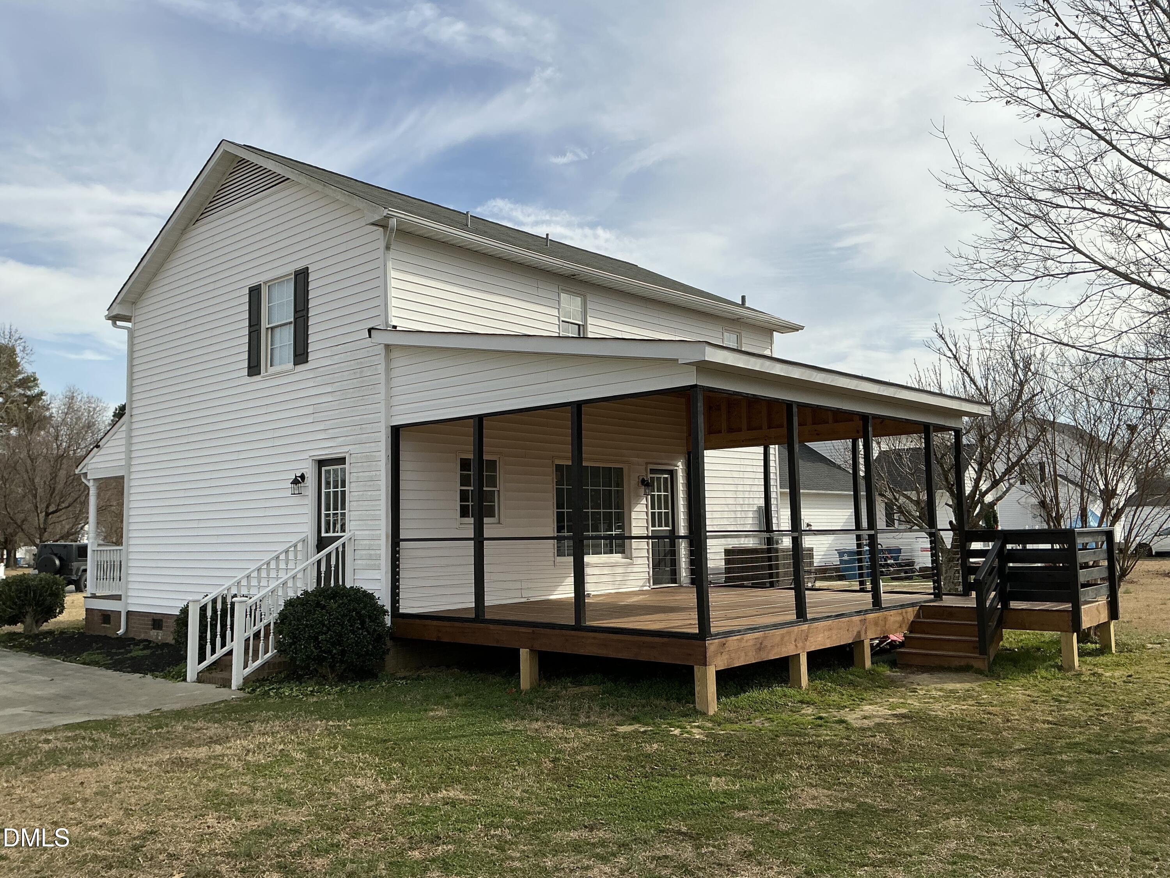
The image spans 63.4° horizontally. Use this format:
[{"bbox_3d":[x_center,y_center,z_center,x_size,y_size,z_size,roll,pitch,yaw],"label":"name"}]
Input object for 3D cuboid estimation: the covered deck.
[{"bbox_3d":[1.689,0.770,13.196,5.280,4.440,7.450,-6,-7,42],"label":"covered deck"}]

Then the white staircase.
[{"bbox_3d":[-4.118,2.192,12.454,1.290,1.860,1.760,-6,-7,42],"label":"white staircase"}]

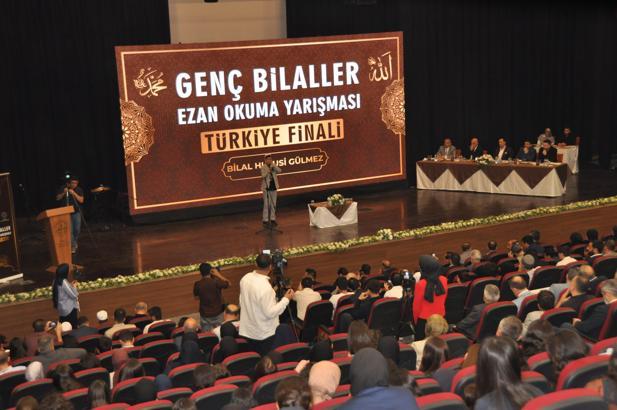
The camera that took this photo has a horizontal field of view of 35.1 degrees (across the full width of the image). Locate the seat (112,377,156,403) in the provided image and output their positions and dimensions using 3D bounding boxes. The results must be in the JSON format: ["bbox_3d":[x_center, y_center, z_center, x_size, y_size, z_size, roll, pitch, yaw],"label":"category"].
[{"bbox_3d":[-1.767,2.101,9.746,0.560,0.950,0.620,-8,11,-26],"label":"seat"}]

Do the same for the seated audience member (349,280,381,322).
[{"bbox_3d":[0.873,1.650,14.195,0.550,1.220,0.820,-9,12,-29],"label":"seated audience member"}]

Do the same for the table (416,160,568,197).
[{"bbox_3d":[4.857,-0.733,26.441,4.000,0.757,0.680,4,12,33],"label":"table"}]

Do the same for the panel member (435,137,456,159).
[{"bbox_3d":[3.862,-1.196,27.591,0.520,1.310,0.700,4,12,34],"label":"panel member"}]

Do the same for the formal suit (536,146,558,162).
[{"bbox_3d":[6.334,-1.133,25.963,0.520,0.680,0.450,4,12,34],"label":"formal suit"}]

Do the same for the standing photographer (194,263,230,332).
[{"bbox_3d":[-1.540,1.783,15.866,0.560,1.720,0.450,-1,10,12],"label":"standing photographer"}]

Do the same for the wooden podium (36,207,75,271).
[{"bbox_3d":[-5.084,0.673,19.961,0.650,1.270,0.480,-11,13,-38],"label":"wooden podium"}]

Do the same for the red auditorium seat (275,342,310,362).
[{"bbox_3d":[-0.228,1.931,10.812,0.550,0.960,0.620,-7,11,-23],"label":"red auditorium seat"}]

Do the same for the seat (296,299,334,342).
[{"bbox_3d":[0.086,1.862,14.812,0.550,0.960,0.620,-7,11,-23],"label":"seat"}]

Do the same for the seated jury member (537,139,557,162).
[{"bbox_3d":[6.317,-1.022,25.949,0.520,1.310,0.700,4,12,34],"label":"seated jury member"}]

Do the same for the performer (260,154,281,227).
[{"bbox_3d":[-0.938,-0.367,23.264,0.500,1.690,0.360,-8,11,-25],"label":"performer"}]

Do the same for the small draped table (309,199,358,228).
[{"bbox_3d":[0.620,0.208,23.090,1.020,0.500,0.500,-7,11,-22],"label":"small draped table"}]

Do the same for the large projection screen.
[{"bbox_3d":[-0.955,-2.261,25.571,8.040,4.070,0.200,-8,11,-26],"label":"large projection screen"}]

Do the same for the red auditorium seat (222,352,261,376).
[{"bbox_3d":[-0.758,1.963,10.236,0.560,0.950,0.620,-8,11,-26],"label":"red auditorium seat"}]

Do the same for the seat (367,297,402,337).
[{"bbox_3d":[0.969,1.724,13.710,0.560,0.980,0.650,-8,11,-25],"label":"seat"}]

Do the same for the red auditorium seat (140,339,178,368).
[{"bbox_3d":[-1.940,2.113,12.345,0.560,0.950,0.620,-8,11,-26],"label":"red auditorium seat"}]

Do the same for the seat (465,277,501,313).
[{"bbox_3d":[2.468,1.510,14.488,0.560,0.950,0.620,-8,11,-26],"label":"seat"}]

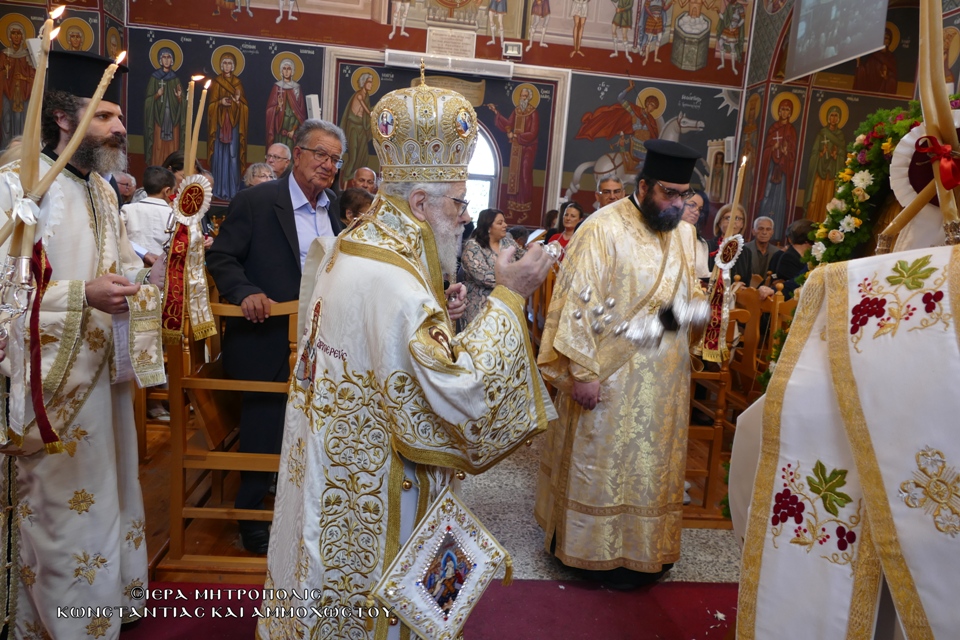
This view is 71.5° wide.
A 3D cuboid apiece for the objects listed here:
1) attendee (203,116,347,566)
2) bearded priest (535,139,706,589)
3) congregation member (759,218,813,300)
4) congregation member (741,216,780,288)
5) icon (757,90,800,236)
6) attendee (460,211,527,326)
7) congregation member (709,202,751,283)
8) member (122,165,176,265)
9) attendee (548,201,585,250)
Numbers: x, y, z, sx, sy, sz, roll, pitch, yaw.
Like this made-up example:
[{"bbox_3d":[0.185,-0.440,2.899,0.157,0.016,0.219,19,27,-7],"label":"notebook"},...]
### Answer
[{"bbox_3d":[-0.790,0.086,2.596,0.560,1.730,0.430,-1,9,-36],"label":"attendee"},{"bbox_3d":[0.608,0.190,2.719,0.600,1.800,0.480,-1,9,-33],"label":"bearded priest"},{"bbox_3d":[2.246,0.071,4.906,0.420,1.609,0.500,10,9,36],"label":"congregation member"},{"bbox_3d":[2.263,-0.041,5.609,0.480,1.646,0.320,7,8,17],"label":"congregation member"},{"bbox_3d":[2.848,-1.462,6.350,0.340,1.361,0.030,4,8,-6],"label":"icon"},{"bbox_3d":[0.004,-0.068,5.000,0.360,1.513,0.460,11,10,40],"label":"attendee"},{"bbox_3d":[1.671,0.023,4.710,0.460,1.667,0.320,6,8,8],"label":"congregation member"},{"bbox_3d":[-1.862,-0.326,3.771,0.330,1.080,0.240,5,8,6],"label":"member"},{"bbox_3d":[0.673,-0.168,5.658,0.440,1.640,0.300,4,8,0],"label":"attendee"}]

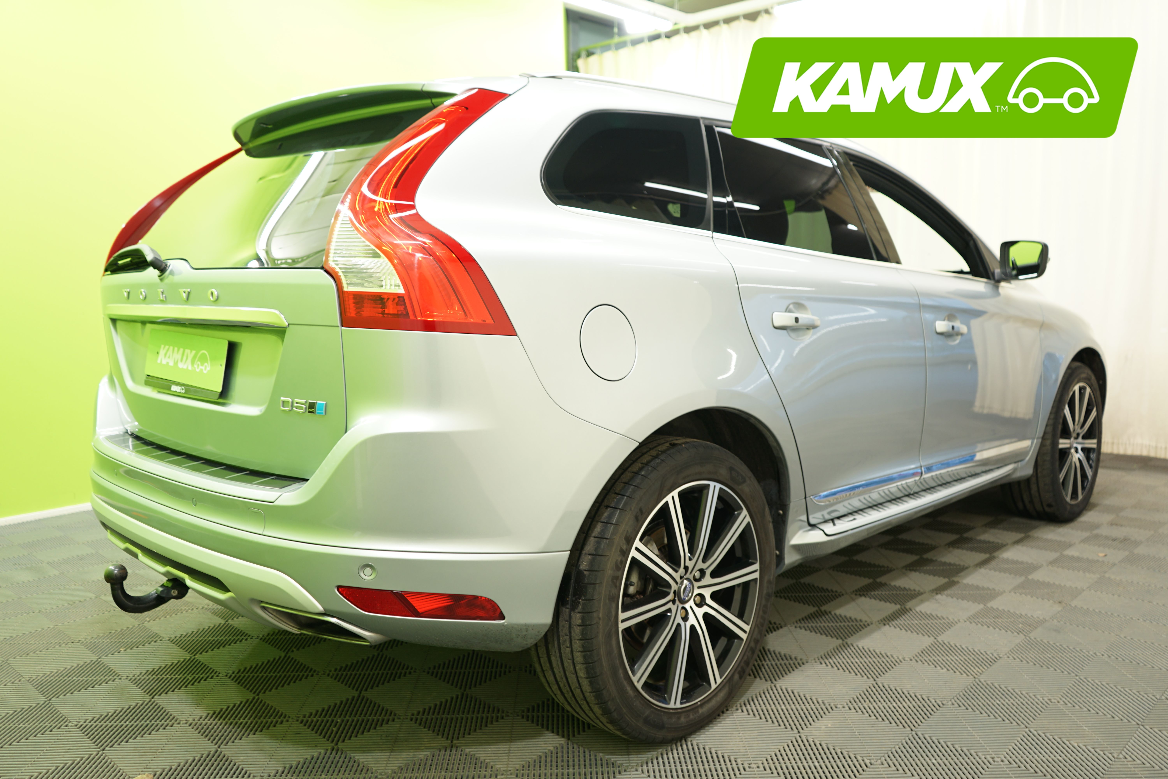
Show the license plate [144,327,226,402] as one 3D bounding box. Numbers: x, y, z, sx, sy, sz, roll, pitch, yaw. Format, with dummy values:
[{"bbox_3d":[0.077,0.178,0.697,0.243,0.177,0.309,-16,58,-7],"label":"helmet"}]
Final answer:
[{"bbox_3d":[-0.969,-0.064,2.197,0.457,0.138,0.025,6,0,45],"label":"license plate"}]

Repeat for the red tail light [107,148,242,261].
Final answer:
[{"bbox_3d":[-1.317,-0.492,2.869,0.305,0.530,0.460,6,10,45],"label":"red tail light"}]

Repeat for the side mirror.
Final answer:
[{"bbox_3d":[1.658,-0.484,3.423,0.195,0.157,0.125,6,10,45],"label":"side mirror"}]

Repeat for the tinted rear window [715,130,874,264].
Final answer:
[{"bbox_3d":[0.621,-0.563,2.647,0.690,0.380,0.060,-7,-10,-45],"label":"tinted rear window"}]

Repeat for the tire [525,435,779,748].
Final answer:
[{"bbox_3d":[0.195,0.491,2.318,0.255,0.728,0.735,5,9,45],"label":"tire"}]

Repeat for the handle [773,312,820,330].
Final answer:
[{"bbox_3d":[0.562,-0.182,2.407,0.048,0.042,0.205,6,10,45],"label":"handle"}]

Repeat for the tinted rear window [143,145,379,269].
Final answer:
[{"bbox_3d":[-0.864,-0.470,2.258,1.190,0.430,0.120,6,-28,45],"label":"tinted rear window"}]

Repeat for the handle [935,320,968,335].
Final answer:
[{"bbox_3d":[1.259,-0.214,3.098,0.048,0.042,0.205,6,10,45],"label":"handle"}]

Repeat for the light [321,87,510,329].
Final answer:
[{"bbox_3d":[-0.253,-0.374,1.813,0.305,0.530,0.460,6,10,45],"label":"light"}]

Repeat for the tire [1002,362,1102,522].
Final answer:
[{"bbox_3d":[2.183,0.236,4.236,0.255,0.728,0.735,5,9,45],"label":"tire"}]

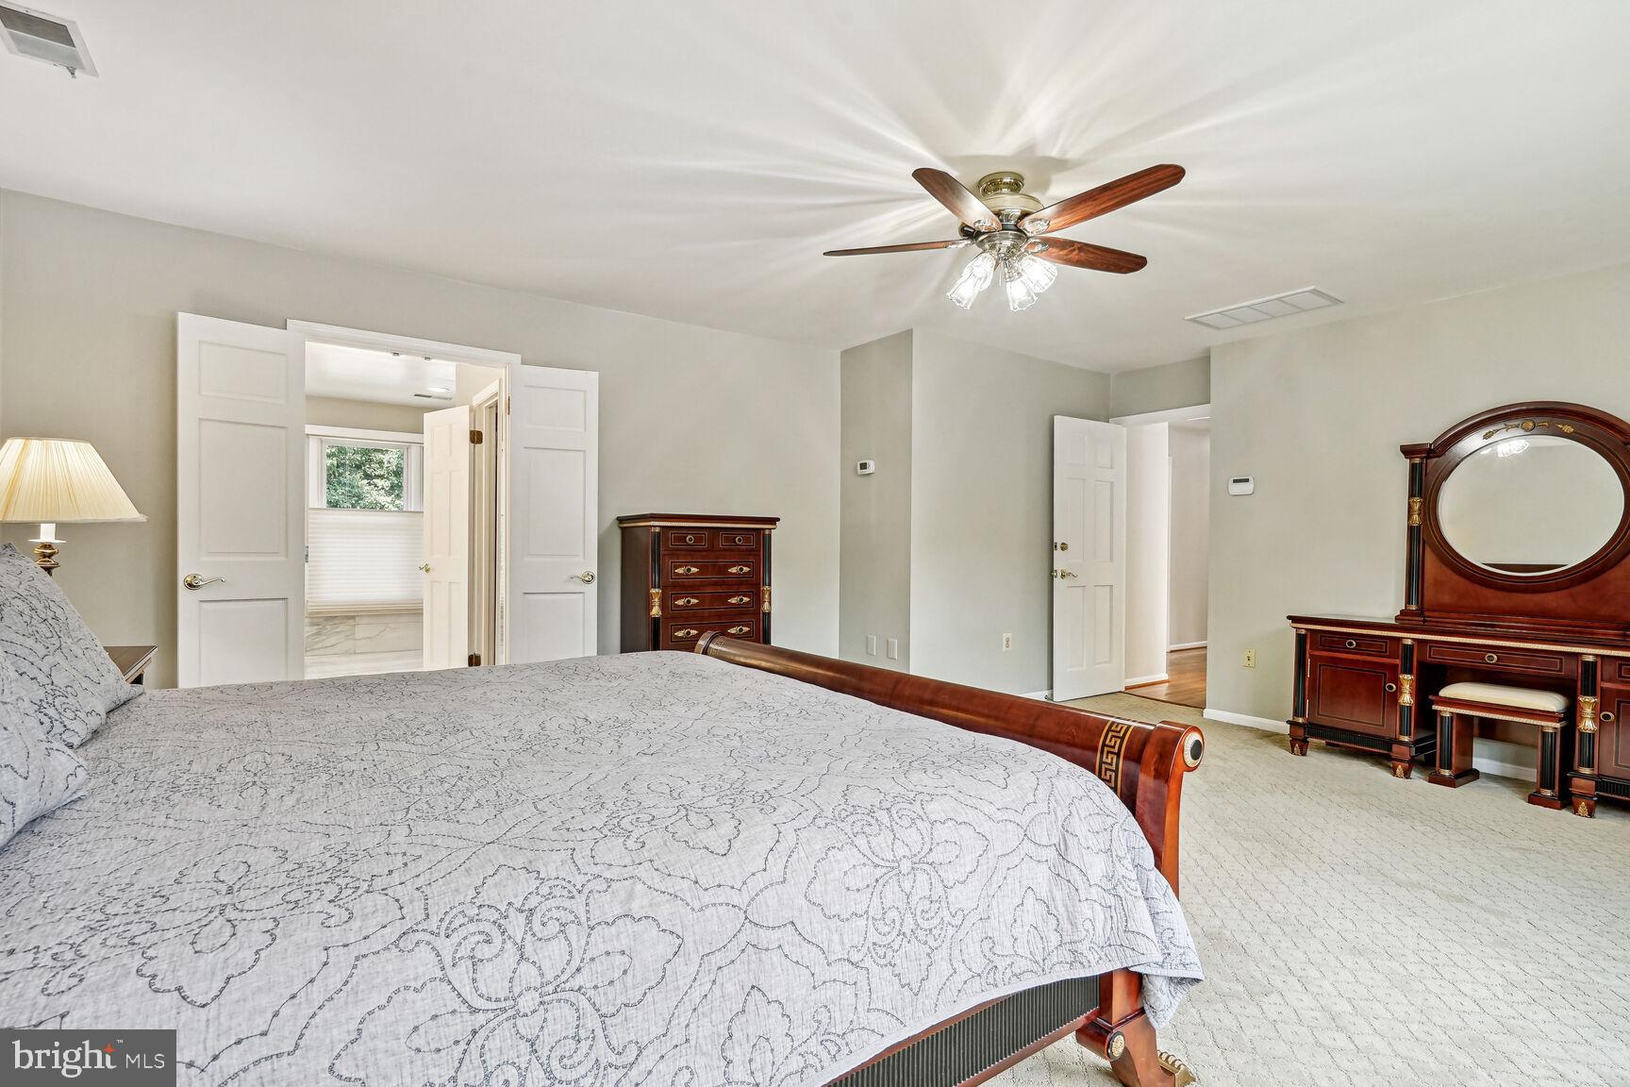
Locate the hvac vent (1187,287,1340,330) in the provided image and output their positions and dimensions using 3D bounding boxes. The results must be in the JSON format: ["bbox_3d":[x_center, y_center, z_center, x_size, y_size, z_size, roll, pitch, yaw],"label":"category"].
[{"bbox_3d":[2.487,-1.278,4.023,0.400,0.025,0.655,0,1,-36],"label":"hvac vent"}]

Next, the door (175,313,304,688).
[{"bbox_3d":[-2.420,0.092,3.072,0.045,2.030,0.425,1,1,45],"label":"door"}]

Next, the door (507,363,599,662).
[{"bbox_3d":[-1.375,0.094,3.827,0.436,2.030,0.045,0,1,-27],"label":"door"}]

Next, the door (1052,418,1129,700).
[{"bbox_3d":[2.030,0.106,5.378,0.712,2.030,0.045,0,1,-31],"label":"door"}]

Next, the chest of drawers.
[{"bbox_3d":[-0.657,0.489,4.119,0.790,1.268,0.470,0,1,-36],"label":"chest of drawers"}]

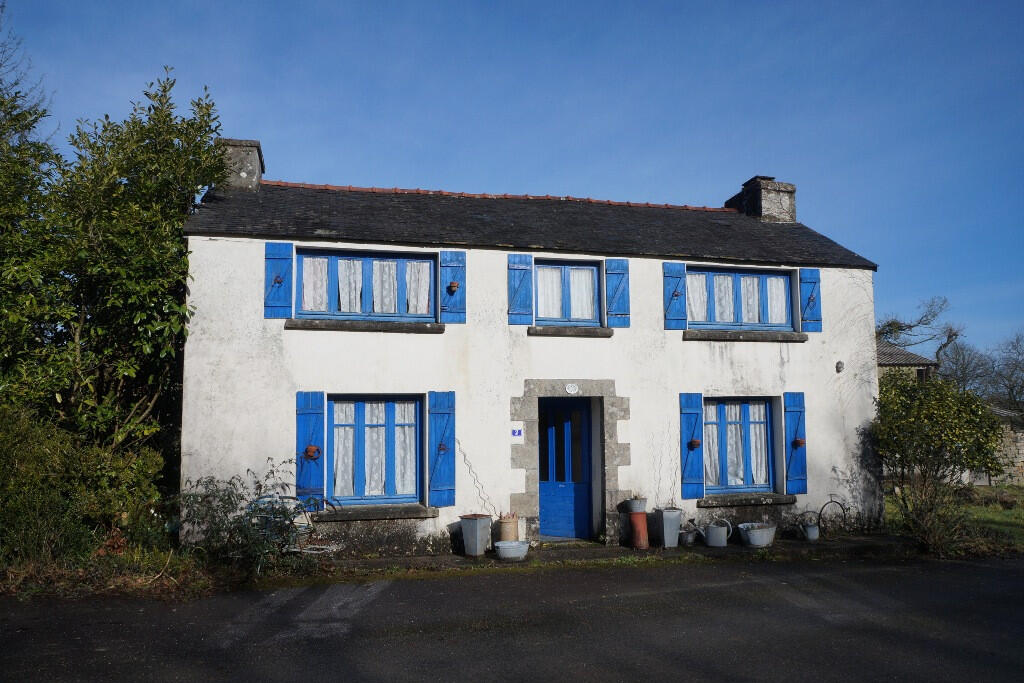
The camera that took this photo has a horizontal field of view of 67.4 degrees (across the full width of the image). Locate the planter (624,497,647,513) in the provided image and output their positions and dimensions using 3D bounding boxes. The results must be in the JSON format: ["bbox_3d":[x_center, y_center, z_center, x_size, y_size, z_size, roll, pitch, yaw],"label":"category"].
[{"bbox_3d":[1.718,2.256,10.632,0.321,0.195,0.321,0,-4,0],"label":"planter"}]

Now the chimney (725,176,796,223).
[{"bbox_3d":[4.851,-2.605,15.031,0.800,0.910,1.240,1,-5,-16],"label":"chimney"}]

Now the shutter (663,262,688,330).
[{"bbox_3d":[2.384,-0.652,11.266,0.366,0.979,0.050,1,-4,-15],"label":"shutter"}]

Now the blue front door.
[{"bbox_3d":[0.740,1.869,11.440,0.926,2.065,0.078,1,-5,-15],"label":"blue front door"}]

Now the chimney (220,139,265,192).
[{"bbox_3d":[-4.305,-2.630,12.260,0.605,0.819,1.170,1,-5,-15],"label":"chimney"}]

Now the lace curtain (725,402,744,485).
[{"bbox_3d":[3.526,1.616,12.172,0.338,1.316,0.050,1,-5,-16],"label":"lace curtain"}]

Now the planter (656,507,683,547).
[{"bbox_3d":[2.191,2.598,10.768,0.282,0.529,0.282,1,-4,-15],"label":"planter"}]

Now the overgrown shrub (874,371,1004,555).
[{"bbox_3d":[6.426,1.812,11.600,1.800,2.650,1.800,1,-5,-16],"label":"overgrown shrub"}]

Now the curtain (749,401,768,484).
[{"bbox_3d":[3.885,1.619,12.105,0.337,1.281,0.040,1,-5,-15],"label":"curtain"}]

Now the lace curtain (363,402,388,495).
[{"bbox_3d":[-1.825,1.439,10.254,0.291,1.266,0.040,1,-4,-15],"label":"lace curtain"}]

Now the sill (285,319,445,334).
[{"bbox_3d":[-1.959,-0.185,10.350,2.091,0.144,0.250,1,-4,-14],"label":"sill"}]

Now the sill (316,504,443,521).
[{"bbox_3d":[-1.802,2.286,10.205,1.652,0.122,0.250,1,-4,-14],"label":"sill"}]

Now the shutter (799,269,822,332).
[{"bbox_3d":[4.847,-0.650,12.372,0.380,1.000,0.040,1,-5,-16],"label":"shutter"}]

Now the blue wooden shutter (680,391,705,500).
[{"bbox_3d":[2.684,1.557,11.441,0.372,1.561,0.050,1,-5,-15],"label":"blue wooden shutter"}]

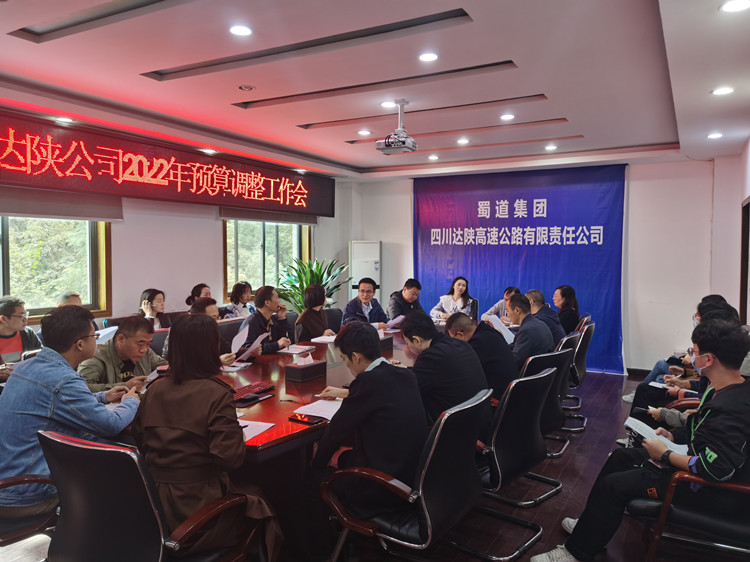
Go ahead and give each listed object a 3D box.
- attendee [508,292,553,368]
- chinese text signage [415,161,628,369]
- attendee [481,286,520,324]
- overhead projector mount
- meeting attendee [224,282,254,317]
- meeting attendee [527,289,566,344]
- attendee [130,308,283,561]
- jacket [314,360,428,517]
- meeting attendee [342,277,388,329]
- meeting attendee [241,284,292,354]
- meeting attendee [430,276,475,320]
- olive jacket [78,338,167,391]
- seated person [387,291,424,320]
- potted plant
[{"bbox_3d":[1.118,0.726,4.932,0.800,1.250,0.520,2,3,29],"label":"attendee"},{"bbox_3d":[1.942,-0.184,8.447,3.080,2.755,0.040,2,3,29],"label":"chinese text signage"},{"bbox_3d":[1.635,0.648,7.350,0.550,1.190,0.750,2,3,29],"label":"attendee"},{"bbox_3d":[0.182,-1.272,4.830,0.300,0.450,0.260,1,3,29],"label":"overhead projector mount"},{"bbox_3d":[-1.515,0.633,6.888,0.750,1.230,0.480,2,3,34],"label":"meeting attendee"},{"bbox_3d":[1.500,0.695,5.580,0.780,1.230,0.500,1,3,25],"label":"meeting attendee"},{"bbox_3d":[-0.654,0.799,2.472,0.520,1.310,0.800,2,3,29],"label":"attendee"},{"bbox_3d":[-0.012,0.726,2.680,0.530,0.630,0.480,2,3,33],"label":"jacket"},{"bbox_3d":[-0.062,0.618,6.831,0.550,1.280,0.780,-1,3,-31],"label":"meeting attendee"},{"bbox_3d":[-0.966,0.693,5.207,0.780,1.270,0.520,2,3,29],"label":"meeting attendee"},{"bbox_3d":[1.090,0.589,7.704,0.520,1.270,0.750,2,3,29],"label":"meeting attendee"},{"bbox_3d":[-1.659,0.648,3.816,0.580,0.540,0.520,-2,3,-41],"label":"olive jacket"},{"bbox_3d":[0.360,0.652,6.500,0.750,1.240,0.520,2,3,35],"label":"seated person"},{"bbox_3d":[-0.720,0.485,6.900,0.900,1.540,0.900,1,3,29],"label":"potted plant"}]

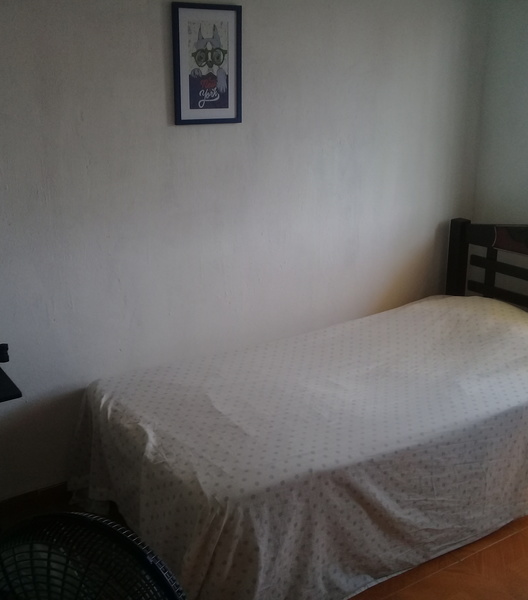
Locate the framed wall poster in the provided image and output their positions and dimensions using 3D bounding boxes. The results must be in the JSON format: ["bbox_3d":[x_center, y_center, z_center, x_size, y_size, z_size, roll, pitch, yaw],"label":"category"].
[{"bbox_3d":[-0.208,-0.884,2.704,0.288,0.427,0.020,-11,21,-31],"label":"framed wall poster"}]

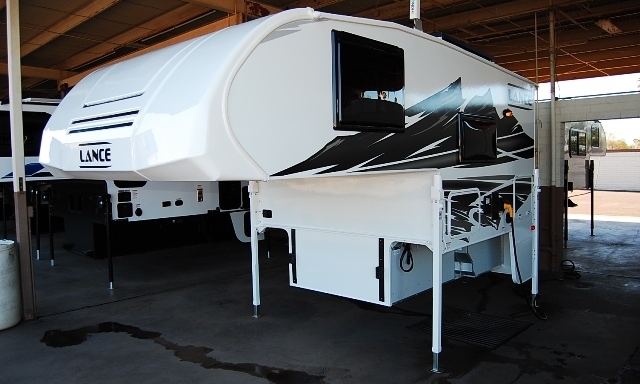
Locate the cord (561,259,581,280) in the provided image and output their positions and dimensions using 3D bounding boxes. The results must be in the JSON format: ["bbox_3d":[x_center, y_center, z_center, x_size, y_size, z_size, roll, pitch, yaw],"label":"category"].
[{"bbox_3d":[3.506,1.098,6.713,0.280,0.180,0.200,1,4,43],"label":"cord"}]

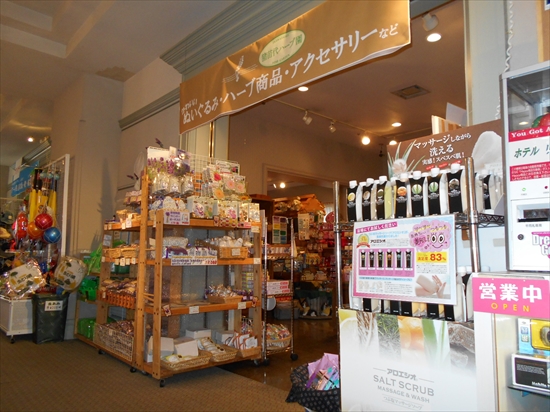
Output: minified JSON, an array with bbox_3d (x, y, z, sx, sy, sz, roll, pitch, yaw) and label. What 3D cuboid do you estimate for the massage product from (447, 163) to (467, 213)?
[{"bbox_3d":[0.635,-0.058,1.440,0.050,0.174,0.050,6,-8,-42],"label":"massage product"}]

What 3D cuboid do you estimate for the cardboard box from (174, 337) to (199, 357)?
[{"bbox_3d":[-0.785,1.232,3.620,0.190,0.140,0.150,5,-7,-37],"label":"cardboard box"}]

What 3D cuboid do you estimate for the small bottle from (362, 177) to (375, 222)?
[{"bbox_3d":[0.390,-0.025,1.708,0.050,0.174,0.050,5,-7,-40],"label":"small bottle"}]

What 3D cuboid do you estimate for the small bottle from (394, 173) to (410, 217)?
[{"bbox_3d":[0.493,-0.037,1.595,0.050,0.174,0.050,-4,-7,40],"label":"small bottle"}]

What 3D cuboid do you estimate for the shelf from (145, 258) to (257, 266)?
[{"bbox_3d":[-0.647,0.507,3.717,0.970,0.050,0.400,6,-8,-42],"label":"shelf"}]

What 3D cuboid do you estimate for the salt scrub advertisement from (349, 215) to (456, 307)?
[{"bbox_3d":[0.464,0.199,1.534,0.012,0.297,0.420,6,-8,-42],"label":"salt scrub advertisement"}]

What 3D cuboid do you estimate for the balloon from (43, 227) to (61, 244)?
[{"bbox_3d":[-2.571,0.339,4.750,0.200,0.200,0.200,6,-8,-42],"label":"balloon"}]

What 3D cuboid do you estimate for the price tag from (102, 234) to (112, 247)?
[{"bbox_3d":[-1.750,0.363,4.339,0.085,0.125,0.006,6,-8,-42],"label":"price tag"}]

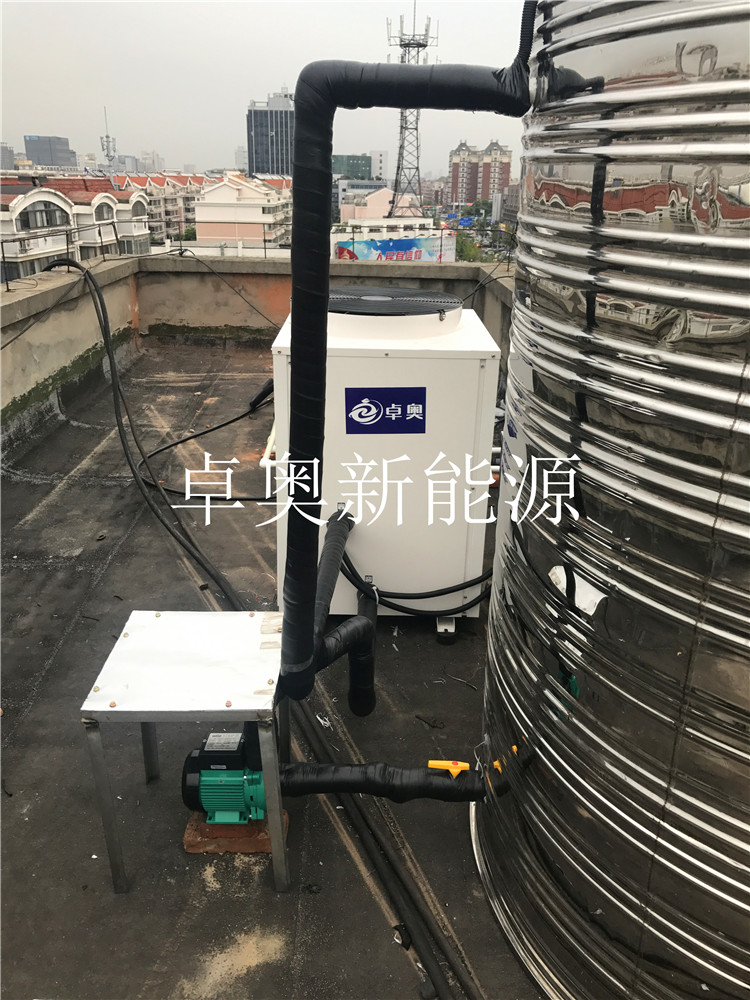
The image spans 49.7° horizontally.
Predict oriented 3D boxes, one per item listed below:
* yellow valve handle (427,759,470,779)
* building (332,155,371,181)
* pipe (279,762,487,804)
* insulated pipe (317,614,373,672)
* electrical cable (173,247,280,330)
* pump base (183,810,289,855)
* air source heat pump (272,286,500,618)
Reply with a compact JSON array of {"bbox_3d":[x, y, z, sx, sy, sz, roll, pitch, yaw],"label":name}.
[{"bbox_3d":[0.183,0.659,1.988,0.103,0.042,0.024,1,23,0],"label":"yellow valve handle"},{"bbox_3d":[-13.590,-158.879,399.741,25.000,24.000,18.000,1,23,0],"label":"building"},{"bbox_3d":[0.014,0.702,2.007,0.530,0.085,0.085,1,23,0],"label":"pipe"},{"bbox_3d":[-0.079,0.364,2.046,0.080,0.080,0.194,18,28,36],"label":"insulated pipe"},{"bbox_3d":[-1.212,-1.726,6.602,0.920,0.680,0.250,1,23,0],"label":"electrical cable"},{"bbox_3d":[-0.336,0.813,1.995,0.243,0.054,0.108,1,23,0],"label":"pump base"},{"bbox_3d":[0.027,-0.200,2.939,0.693,1.037,0.705,1,23,0],"label":"air source heat pump"}]

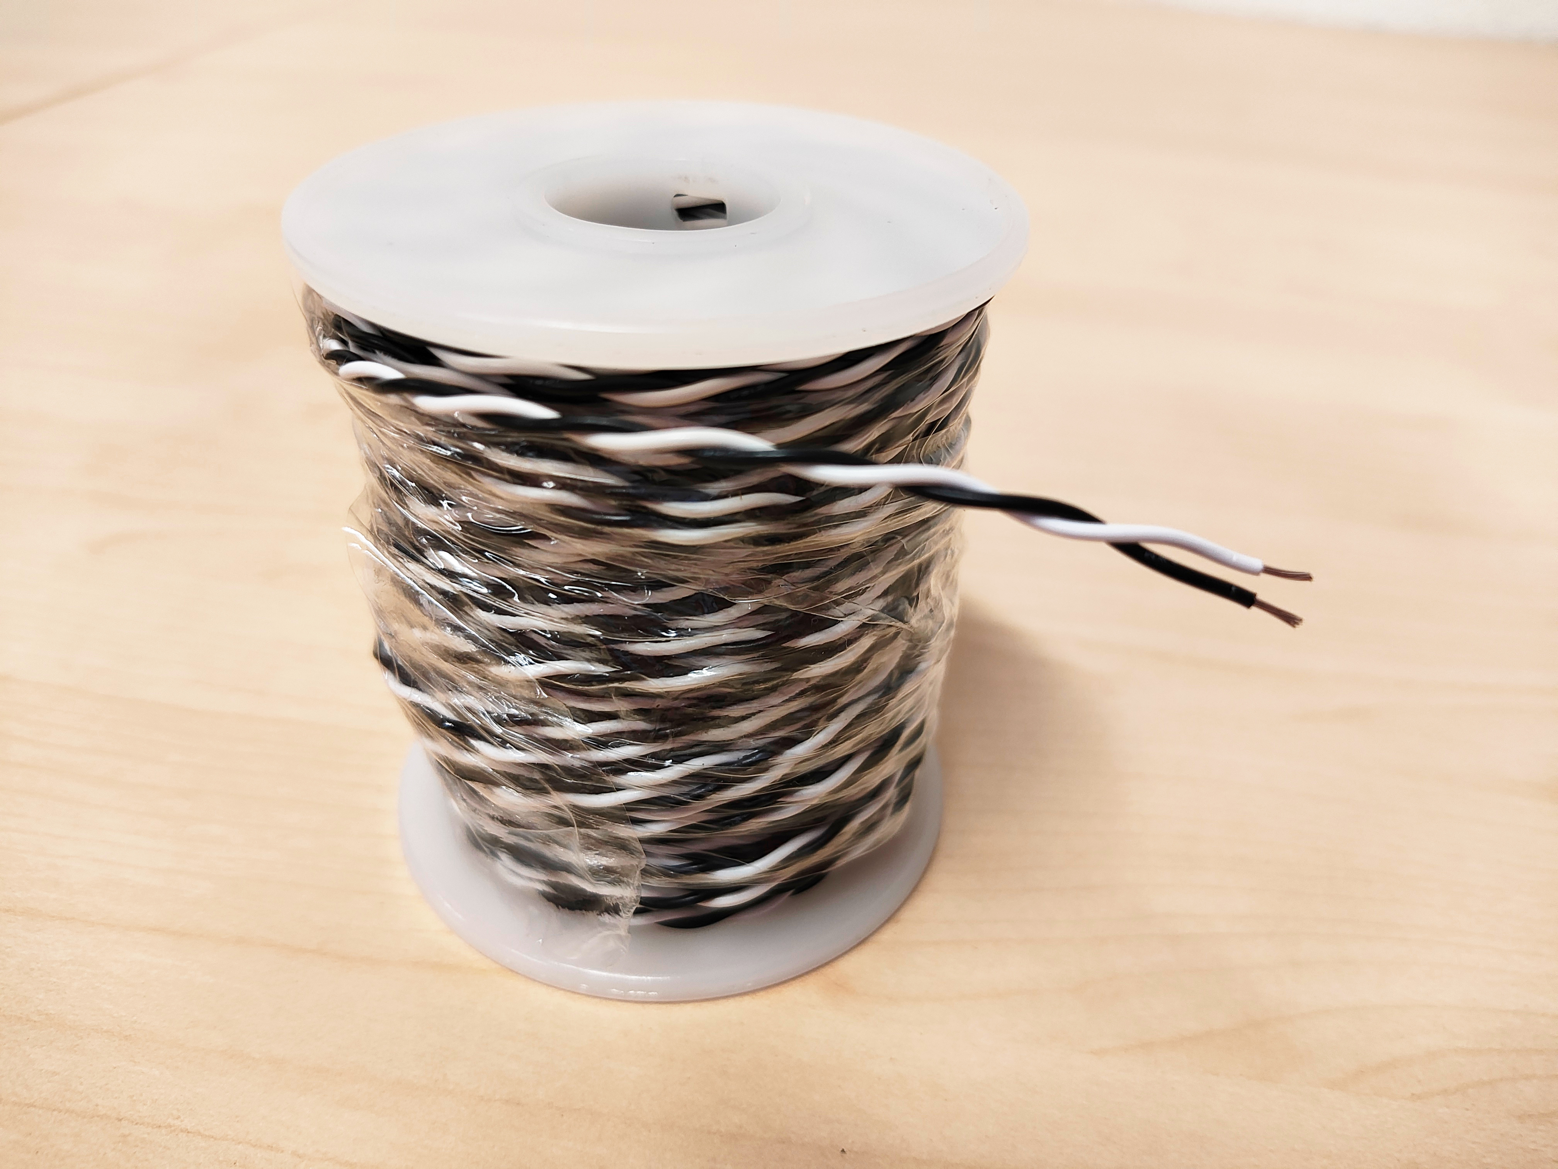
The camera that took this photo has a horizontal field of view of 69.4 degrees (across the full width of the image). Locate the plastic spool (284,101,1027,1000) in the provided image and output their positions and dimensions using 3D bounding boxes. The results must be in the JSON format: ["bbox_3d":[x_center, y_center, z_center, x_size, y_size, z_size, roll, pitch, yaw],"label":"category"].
[{"bbox_3d":[-0.012,-0.006,0.131,0.070,0.079,0.070,2,35,-1],"label":"plastic spool"}]

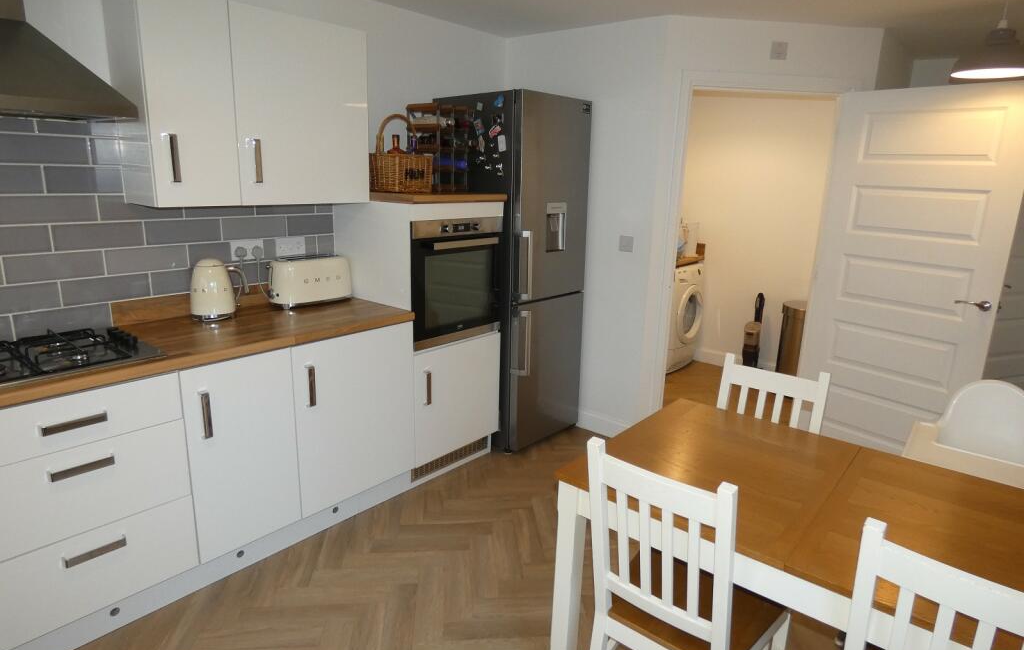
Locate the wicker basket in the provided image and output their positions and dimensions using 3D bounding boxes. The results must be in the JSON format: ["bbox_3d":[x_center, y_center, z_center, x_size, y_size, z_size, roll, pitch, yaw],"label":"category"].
[{"bbox_3d":[-0.555,-0.834,2.896,0.250,0.370,0.225,13,18,39],"label":"wicker basket"}]

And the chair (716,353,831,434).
[{"bbox_3d":[0.770,0.606,1.982,0.420,0.920,0.440,13,18,39],"label":"chair"}]

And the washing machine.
[{"bbox_3d":[1.231,-0.090,5.041,0.575,0.855,0.600,13,18,39],"label":"washing machine"}]

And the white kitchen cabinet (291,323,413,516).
[{"bbox_3d":[-0.864,0.342,2.728,0.600,0.726,0.602,13,18,39],"label":"white kitchen cabinet"}]

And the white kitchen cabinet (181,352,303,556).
[{"bbox_3d":[-1.188,0.424,2.358,0.600,0.726,0.397,13,18,39],"label":"white kitchen cabinet"}]

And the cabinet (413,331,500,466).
[{"bbox_3d":[-0.474,0.318,3.195,0.600,0.570,0.605,13,18,39],"label":"cabinet"}]

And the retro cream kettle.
[{"bbox_3d":[-1.235,-0.148,2.493,0.228,0.245,0.172,-4,15,-22],"label":"retro cream kettle"}]

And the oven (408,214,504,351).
[{"bbox_3d":[-0.438,-0.256,3.035,0.580,0.595,0.605,13,18,39],"label":"oven"}]

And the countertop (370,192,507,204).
[{"bbox_3d":[-0.459,-0.641,2.973,0.615,0.037,0.625,13,18,39],"label":"countertop"}]

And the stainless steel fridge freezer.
[{"bbox_3d":[-0.003,-0.310,3.535,0.715,1.935,0.593,13,18,39],"label":"stainless steel fridge freezer"}]

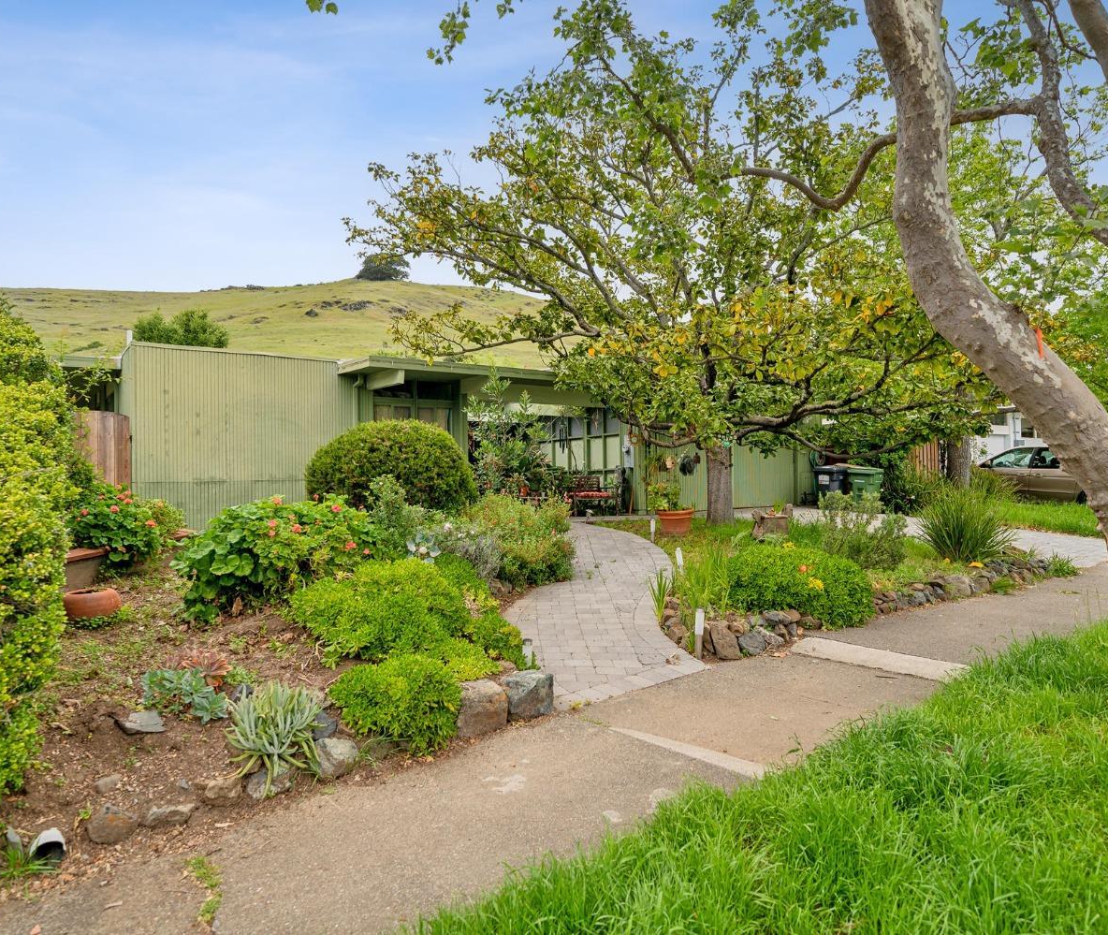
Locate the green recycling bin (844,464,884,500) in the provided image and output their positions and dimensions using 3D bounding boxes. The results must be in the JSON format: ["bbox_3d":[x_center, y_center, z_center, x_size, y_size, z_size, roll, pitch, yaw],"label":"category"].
[{"bbox_3d":[7.225,0.520,16.400,0.750,1.070,0.630,-1,0,-35],"label":"green recycling bin"}]

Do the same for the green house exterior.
[{"bbox_3d":[-1.947,-0.402,17.458,16.900,2.900,9.000,-1,0,-35],"label":"green house exterior"}]

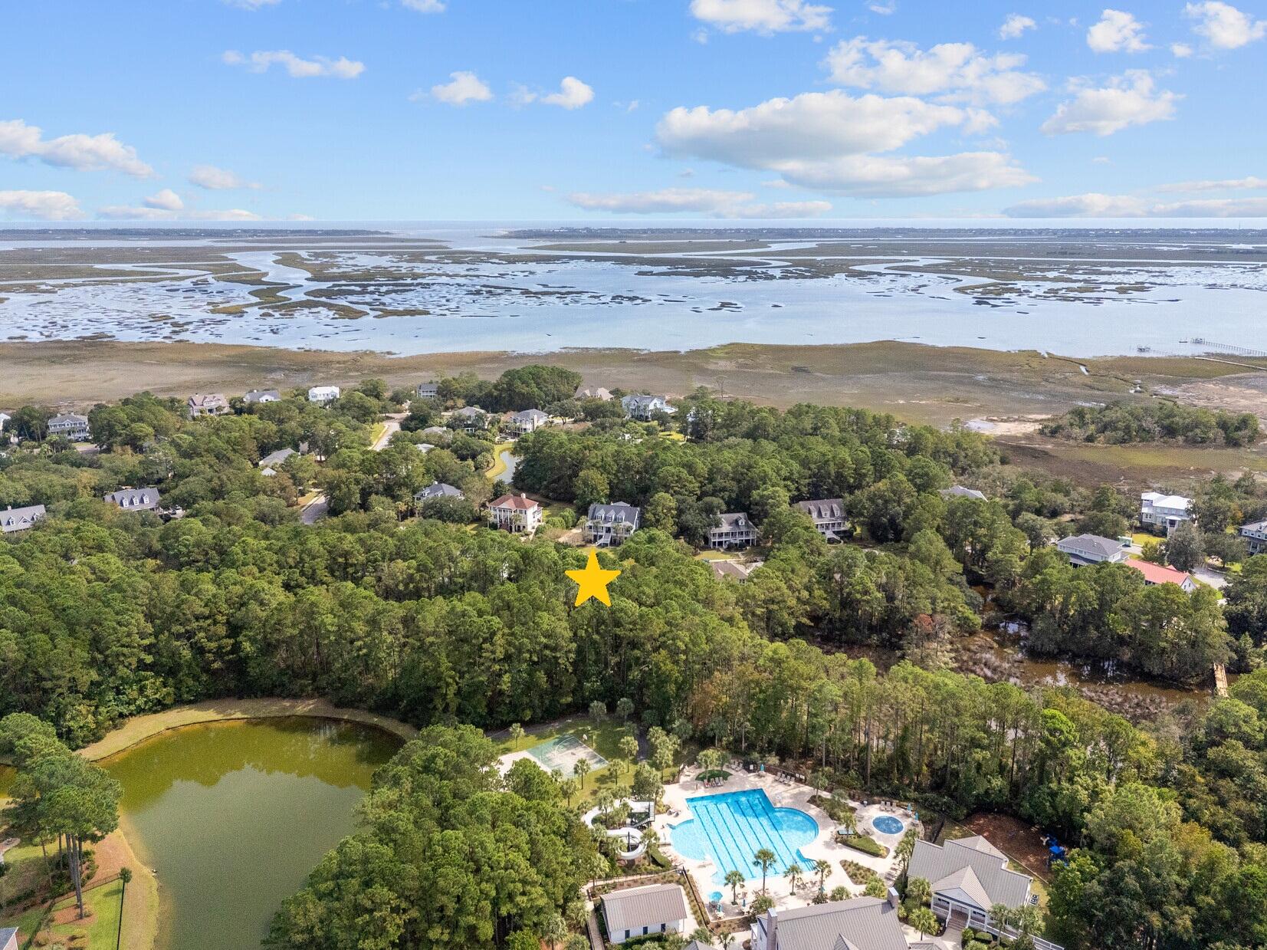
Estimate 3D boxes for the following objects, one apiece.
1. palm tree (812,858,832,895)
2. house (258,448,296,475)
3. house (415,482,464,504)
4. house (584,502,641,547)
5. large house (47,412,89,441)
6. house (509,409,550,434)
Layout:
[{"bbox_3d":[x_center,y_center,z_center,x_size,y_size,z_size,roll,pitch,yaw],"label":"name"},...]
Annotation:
[{"bbox_3d":[31.153,65.807,144.208,3.200,6.200,3.200,0,16,0],"label":"palm tree"},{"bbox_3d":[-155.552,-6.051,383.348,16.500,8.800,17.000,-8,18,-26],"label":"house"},{"bbox_3d":[-73.300,8.380,331.396,14.300,10.500,12.500,5,17,18],"label":"house"},{"bbox_3d":[-6.928,16.327,301.433,17.200,12.200,16.200,3,17,10],"label":"house"},{"bbox_3d":[-279.849,-23.370,435.905,16.200,12.300,14.000,-9,19,-28],"label":"large house"},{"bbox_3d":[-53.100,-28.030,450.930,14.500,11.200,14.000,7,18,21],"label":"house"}]

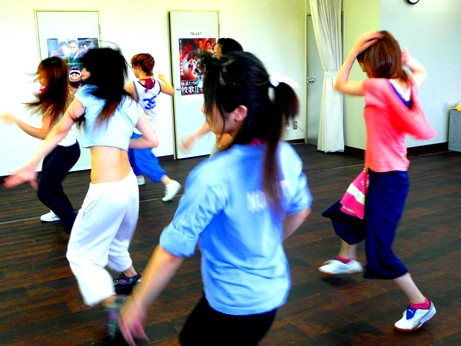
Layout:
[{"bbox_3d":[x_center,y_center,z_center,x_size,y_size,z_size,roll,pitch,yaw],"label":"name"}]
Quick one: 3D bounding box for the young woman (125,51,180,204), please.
[{"bbox_3d":[-0.803,-0.520,5.900,0.700,1.430,0.580,9,16,38],"label":"young woman"}]

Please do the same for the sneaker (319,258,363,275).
[{"bbox_3d":[0.696,0.592,3.627,0.270,0.095,0.095,-1,13,4],"label":"sneaker"}]

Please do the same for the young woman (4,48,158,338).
[{"bbox_3d":[-0.764,0.066,3.150,0.600,1.480,0.730,9,16,38],"label":"young woman"}]

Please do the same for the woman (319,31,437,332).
[{"bbox_3d":[0.826,-0.022,3.240,0.720,1.530,0.620,5,14,26],"label":"woman"}]

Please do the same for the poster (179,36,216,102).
[{"bbox_3d":[-0.412,-1.356,7.541,0.545,0.800,0.015,-8,14,-28],"label":"poster"}]

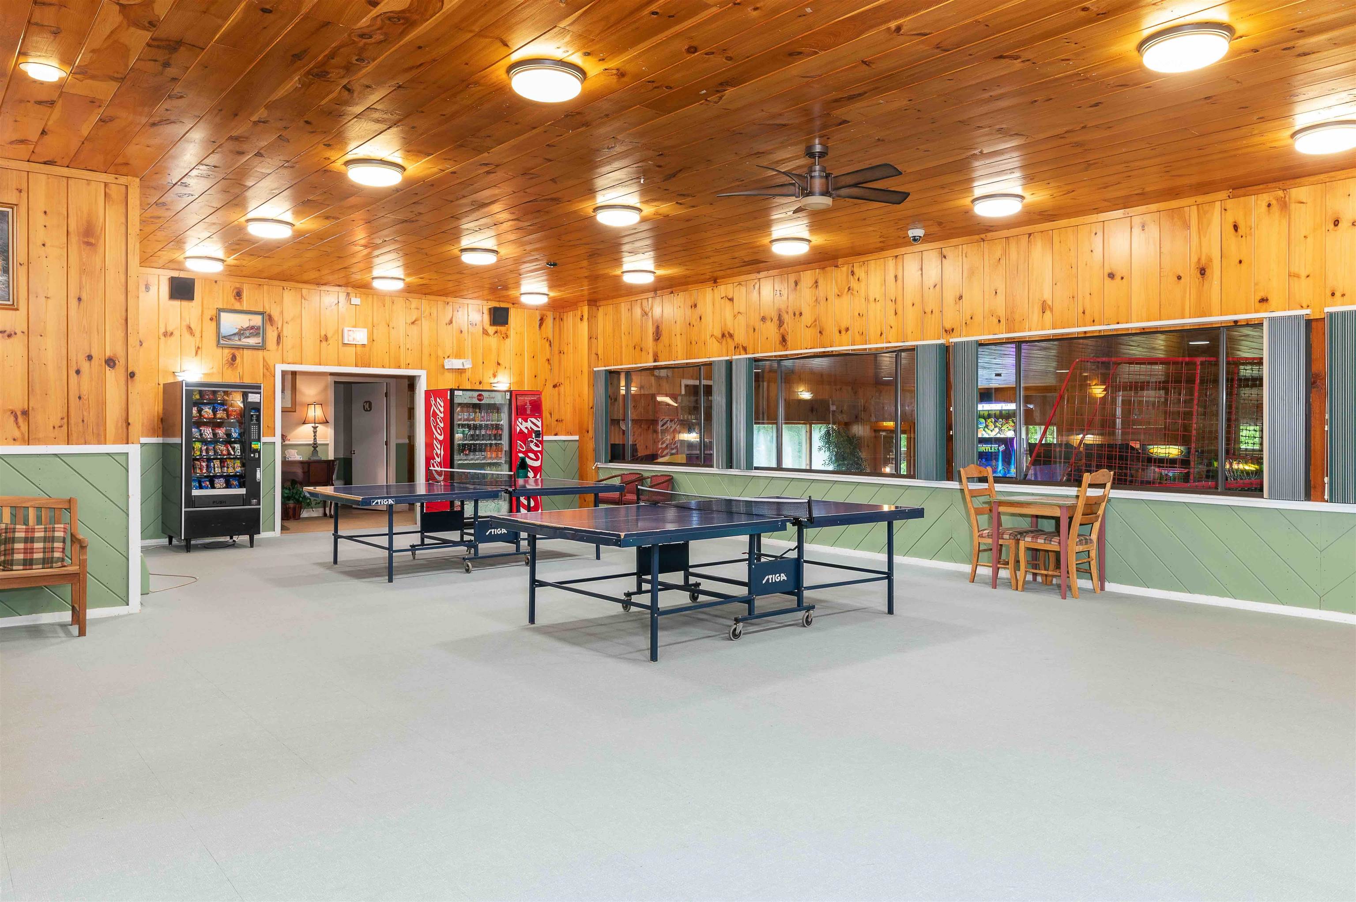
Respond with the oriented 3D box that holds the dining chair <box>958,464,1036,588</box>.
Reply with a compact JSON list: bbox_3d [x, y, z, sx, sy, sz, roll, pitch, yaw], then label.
[{"bbox_3d":[2.841,0.642,7.902,0.470,1.030,0.590,-1,2,-41],"label":"dining chair"}]

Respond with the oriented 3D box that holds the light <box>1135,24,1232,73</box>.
[{"bbox_3d":[2.342,-1.848,4.173,0.400,0.094,0.400,-1,2,-41],"label":"light"}]

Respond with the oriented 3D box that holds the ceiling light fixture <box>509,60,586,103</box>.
[{"bbox_3d":[-0.669,-1.884,4.640,0.400,0.090,0.400,0,1,0],"label":"ceiling light fixture"}]

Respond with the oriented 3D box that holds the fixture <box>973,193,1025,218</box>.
[{"bbox_3d":[2.522,-1.932,7.114,0.400,0.090,0.400,0,1,0],"label":"fixture"}]

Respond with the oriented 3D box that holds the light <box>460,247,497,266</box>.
[{"bbox_3d":[-2.029,-1.989,9.241,0.400,0.094,0.400,0,1,0],"label":"light"}]

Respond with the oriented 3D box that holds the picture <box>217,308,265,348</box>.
[{"bbox_3d":[-5.223,-1.460,10.825,0.537,0.456,0.030,-1,2,-41],"label":"picture"}]

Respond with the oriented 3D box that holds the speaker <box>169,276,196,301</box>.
[{"bbox_3d":[-5.710,-1.860,10.411,0.250,0.250,0.130,-1,2,-40],"label":"speaker"}]

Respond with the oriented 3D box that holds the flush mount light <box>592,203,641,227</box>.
[{"bbox_3d":[-0.498,-1.940,7.470,0.400,0.094,0.400,0,1,0],"label":"flush mount light"}]

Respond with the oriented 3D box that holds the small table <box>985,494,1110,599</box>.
[{"bbox_3d":[3.091,0.788,7.561,0.730,0.757,0.780,-1,2,-41],"label":"small table"}]

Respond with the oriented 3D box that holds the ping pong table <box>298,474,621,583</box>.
[{"bbox_3d":[-2.089,0.679,9.051,2.740,0.880,1.680,-1,2,-40],"label":"ping pong table"}]

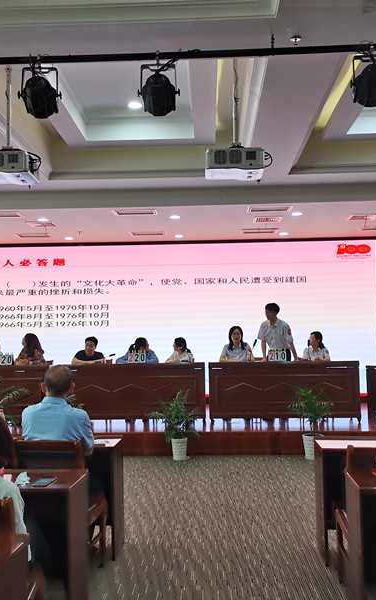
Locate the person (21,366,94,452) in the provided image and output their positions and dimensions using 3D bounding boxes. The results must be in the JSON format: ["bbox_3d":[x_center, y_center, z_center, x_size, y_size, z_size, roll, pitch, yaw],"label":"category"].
[{"bbox_3d":[-0.810,1.086,3.920,0.470,1.334,0.720,-1,-4,4],"label":"person"}]

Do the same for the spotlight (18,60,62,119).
[{"bbox_3d":[-1.093,-1.568,4.463,0.330,0.400,0.340,-1,-4,-2],"label":"spotlight"}]

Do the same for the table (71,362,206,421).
[{"bbox_3d":[-0.762,1.292,8.344,2.000,0.802,0.594,-1,-4,3],"label":"table"}]

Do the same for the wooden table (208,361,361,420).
[{"bbox_3d":[1.294,1.257,8.246,1.980,0.807,0.594,-1,-4,3],"label":"wooden table"}]

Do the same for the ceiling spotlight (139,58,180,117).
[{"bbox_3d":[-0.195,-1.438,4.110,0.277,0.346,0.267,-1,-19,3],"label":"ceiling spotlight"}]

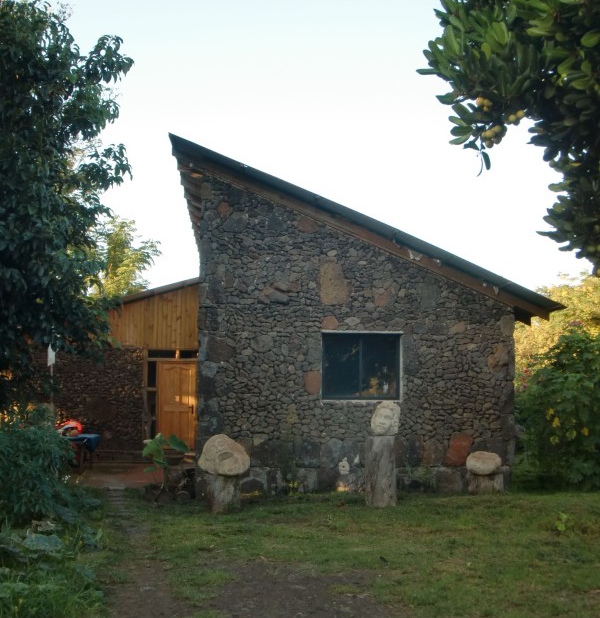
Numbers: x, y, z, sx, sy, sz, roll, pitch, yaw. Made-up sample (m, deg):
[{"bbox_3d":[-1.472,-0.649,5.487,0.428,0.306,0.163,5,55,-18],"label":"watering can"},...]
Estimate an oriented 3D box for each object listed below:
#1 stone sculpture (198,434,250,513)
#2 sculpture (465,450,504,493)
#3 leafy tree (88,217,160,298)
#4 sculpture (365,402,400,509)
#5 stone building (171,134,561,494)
[{"bbox_3d":[-1.168,2.529,13.500,0.760,1.144,0.580,1,-6,-4],"label":"stone sculpture"},{"bbox_3d":[3.158,2.766,14.950,0.590,0.689,0.520,1,-6,-4],"label":"sculpture"},{"bbox_3d":[-5.482,0.804,26.603,2.800,7.277,2.800,1,-6,-4],"label":"leafy tree"},{"bbox_3d":[1.290,2.303,13.900,0.540,1.603,0.500,-2,-7,18],"label":"sculpture"},{"bbox_3d":[0.868,0.558,19.221,6.878,6.302,8.200,1,-6,-4],"label":"stone building"}]

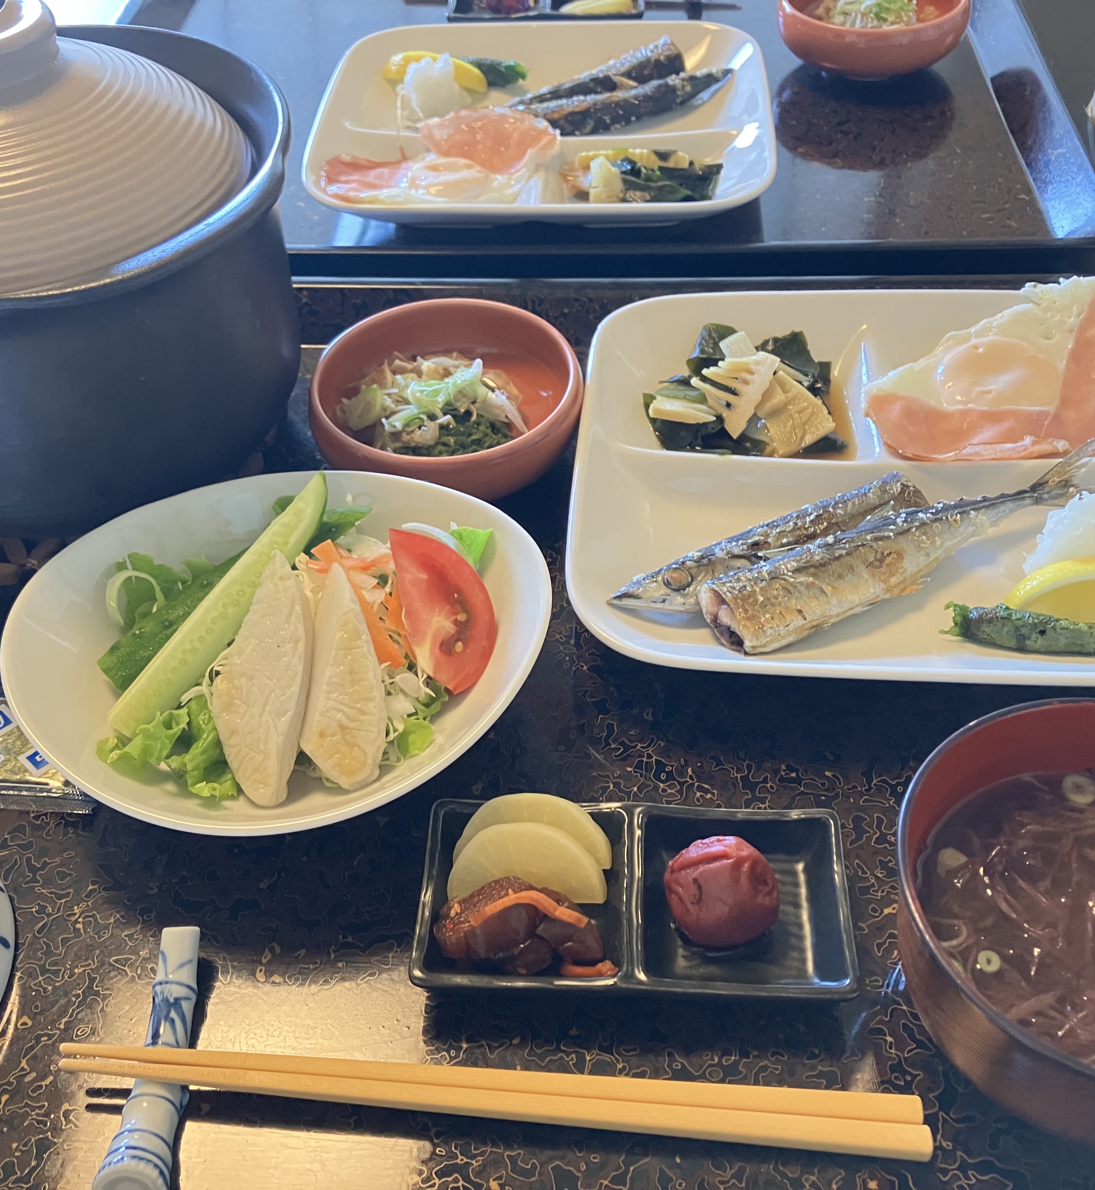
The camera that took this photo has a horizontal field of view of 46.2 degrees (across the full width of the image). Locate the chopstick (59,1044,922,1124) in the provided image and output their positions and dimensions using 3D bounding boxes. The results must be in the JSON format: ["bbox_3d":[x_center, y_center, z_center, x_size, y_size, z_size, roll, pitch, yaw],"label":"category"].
[{"bbox_3d":[-0.018,0.136,0.360,0.243,0.007,0.009,3,47,2],"label":"chopstick"}]

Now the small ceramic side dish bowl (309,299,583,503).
[{"bbox_3d":[-0.043,-0.082,0.550,0.116,0.040,0.116,-1,47,1],"label":"small ceramic side dish bowl"}]

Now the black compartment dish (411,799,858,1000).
[{"bbox_3d":[0.026,0.097,0.394,0.129,0.021,0.064,1,47,3],"label":"black compartment dish"}]

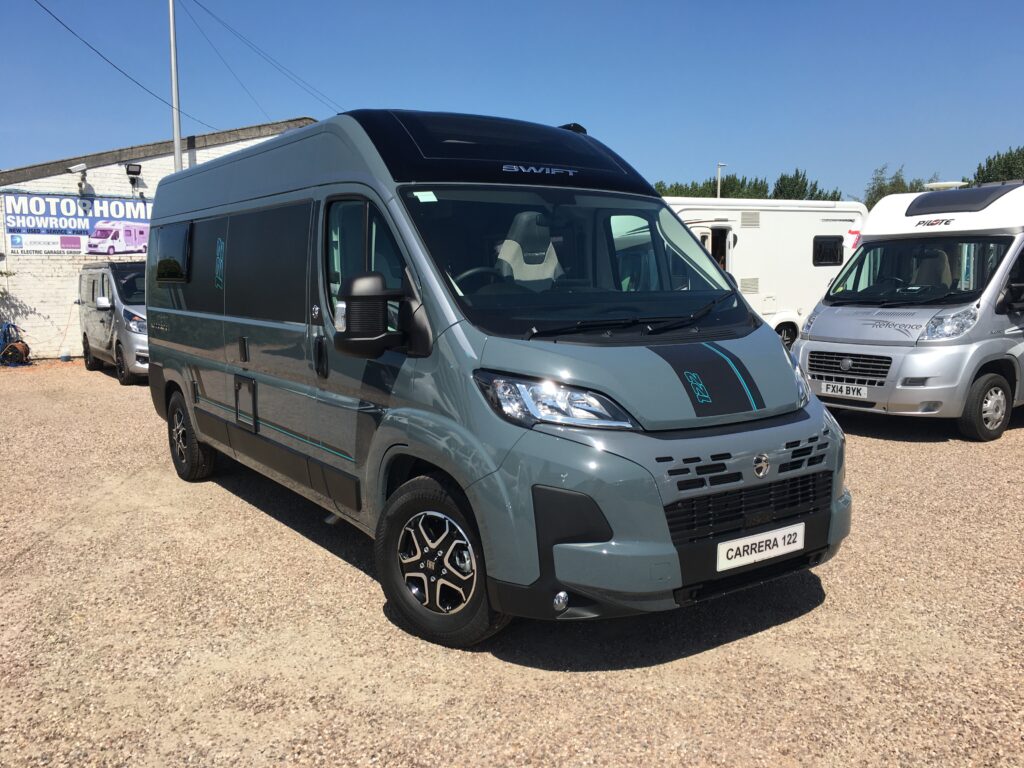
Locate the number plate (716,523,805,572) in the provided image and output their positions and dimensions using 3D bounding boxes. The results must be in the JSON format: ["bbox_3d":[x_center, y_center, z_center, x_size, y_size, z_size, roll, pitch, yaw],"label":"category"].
[{"bbox_3d":[0.995,0.642,3.398,0.520,0.111,0.015,-4,7,-35],"label":"number plate"}]

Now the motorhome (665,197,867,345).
[{"bbox_3d":[2.971,-1.774,14.926,7.000,2.800,2.300,-7,10,-33],"label":"motorhome"}]

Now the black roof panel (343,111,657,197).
[{"bbox_3d":[-0.078,-1.284,4.704,1.660,0.500,1.050,-5,9,-36],"label":"black roof panel"}]

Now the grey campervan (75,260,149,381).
[{"bbox_3d":[-6.500,-1.185,15.610,1.960,2.010,5.000,-5,9,-35],"label":"grey campervan"}]

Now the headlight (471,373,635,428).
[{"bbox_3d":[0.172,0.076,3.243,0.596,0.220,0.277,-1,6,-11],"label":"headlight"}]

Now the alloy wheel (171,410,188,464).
[{"bbox_3d":[-2.621,0.418,6.946,0.160,0.440,0.440,-4,7,-35],"label":"alloy wheel"}]

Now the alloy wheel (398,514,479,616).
[{"bbox_3d":[-0.276,0.748,3.672,0.440,0.440,0.160,4,8,38],"label":"alloy wheel"}]

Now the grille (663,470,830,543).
[{"bbox_3d":[0.975,0.484,3.430,1.020,0.200,0.130,-5,9,-36],"label":"grille"}]

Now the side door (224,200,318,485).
[{"bbox_3d":[-1.431,-0.254,5.060,0.130,1.540,1.370,-5,9,-36],"label":"side door"}]

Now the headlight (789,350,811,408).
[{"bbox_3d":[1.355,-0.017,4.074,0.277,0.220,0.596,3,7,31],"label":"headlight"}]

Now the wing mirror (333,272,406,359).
[{"bbox_3d":[-0.586,-0.280,3.559,0.250,0.355,0.180,-4,7,-35],"label":"wing mirror"}]

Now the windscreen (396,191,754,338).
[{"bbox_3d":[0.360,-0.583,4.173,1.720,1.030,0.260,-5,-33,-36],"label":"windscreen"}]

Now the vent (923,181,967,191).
[{"bbox_3d":[5.060,-2.300,9.991,0.400,0.095,0.400,-4,8,-32],"label":"vent"}]

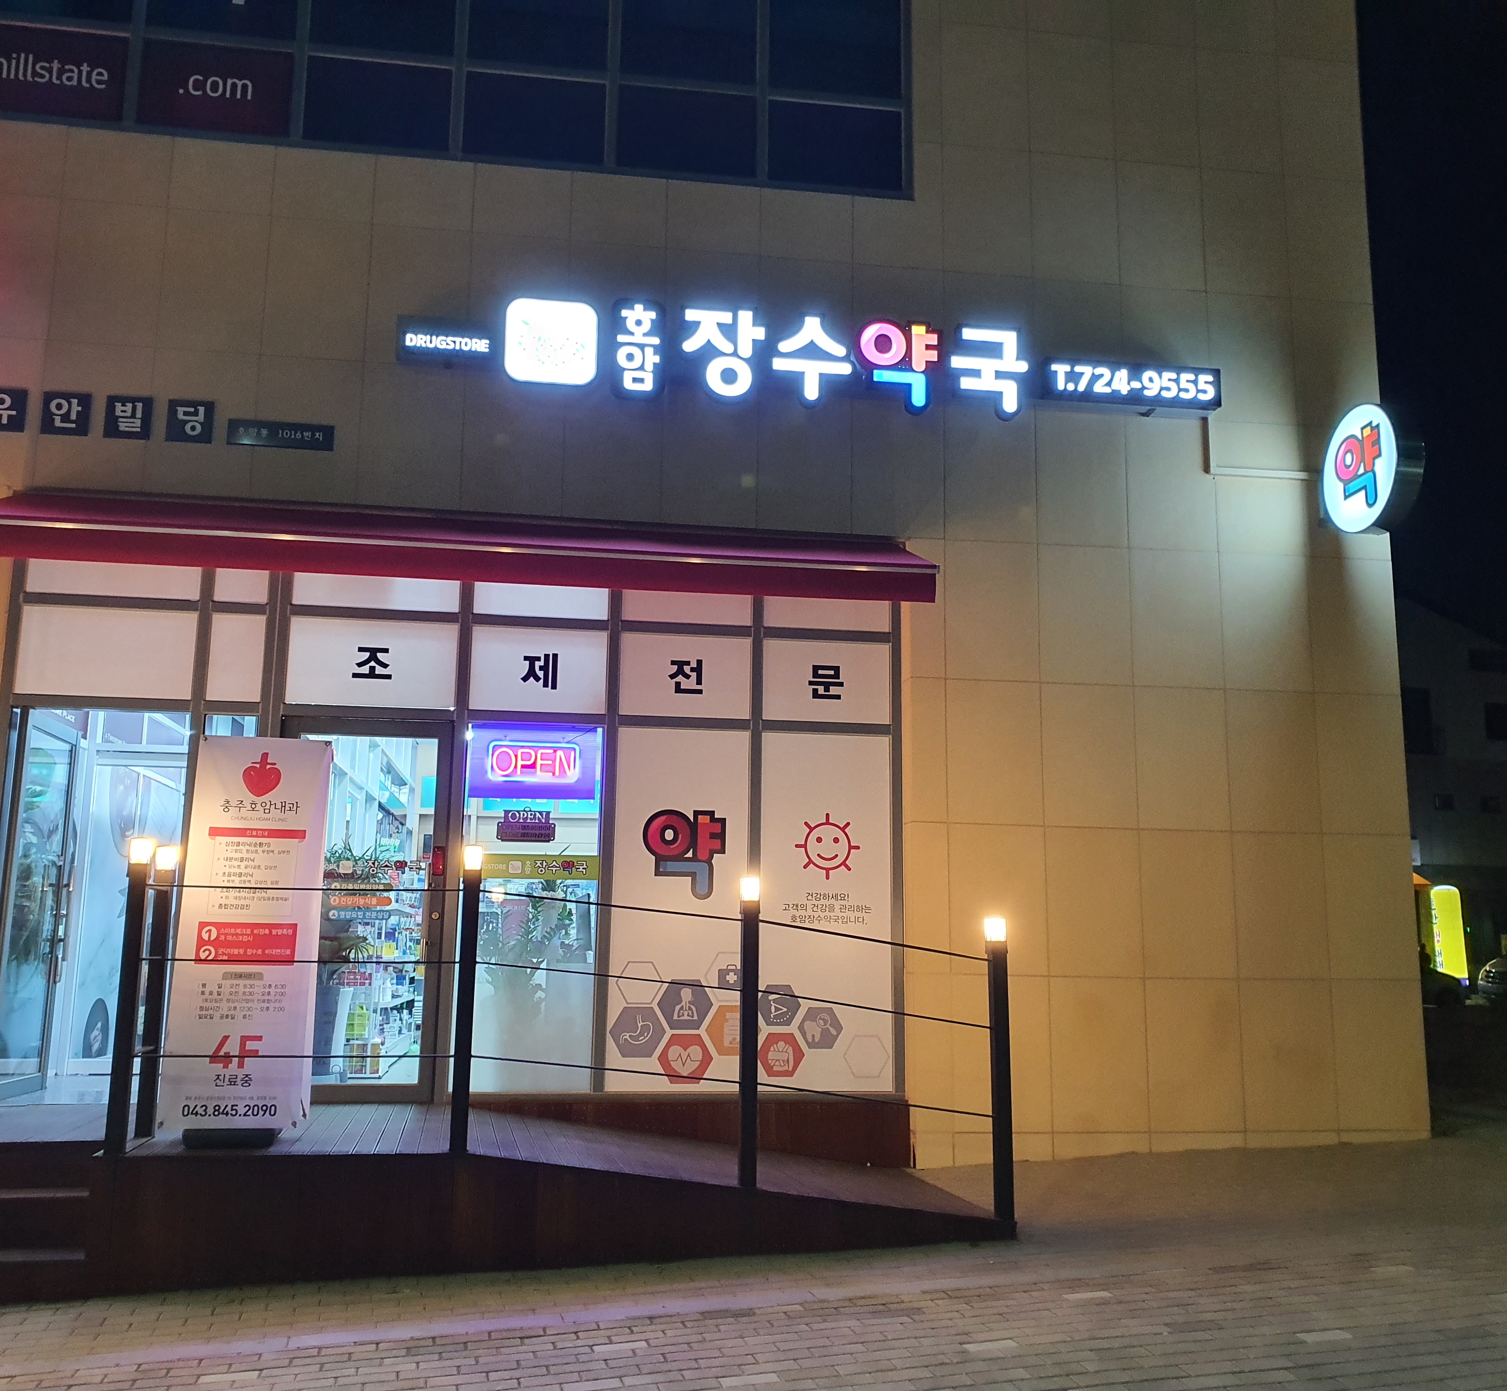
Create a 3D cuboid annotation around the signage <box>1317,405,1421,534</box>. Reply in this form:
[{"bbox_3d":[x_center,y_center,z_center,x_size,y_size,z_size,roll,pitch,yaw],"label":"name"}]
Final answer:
[{"bbox_3d":[3.768,-1.377,8.492,0.170,0.775,0.775,2,-10,-8],"label":"signage"}]

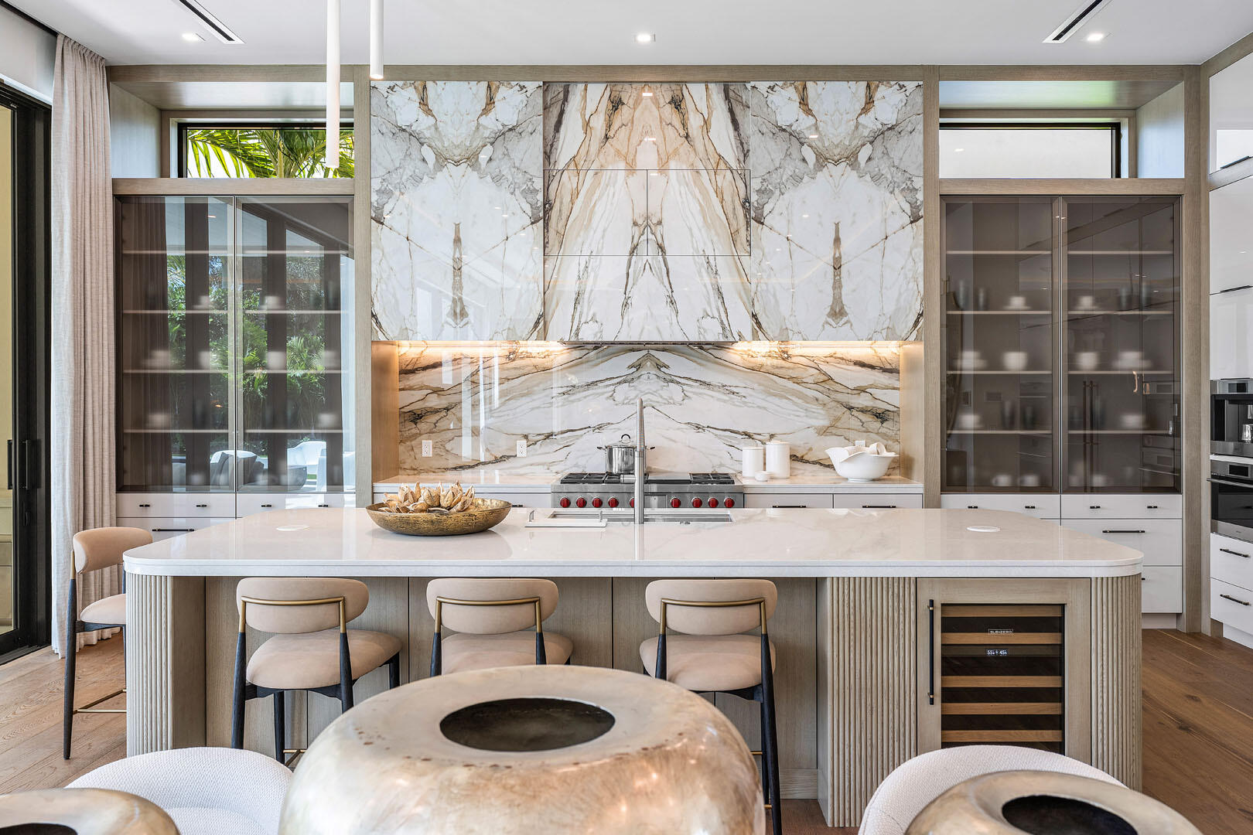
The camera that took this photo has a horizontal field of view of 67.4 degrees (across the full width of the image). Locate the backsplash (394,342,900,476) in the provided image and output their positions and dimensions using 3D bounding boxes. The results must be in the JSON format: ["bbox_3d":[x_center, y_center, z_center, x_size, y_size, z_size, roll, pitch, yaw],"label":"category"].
[{"bbox_3d":[0.165,-0.051,6.670,3.550,0.935,0.030,0,0,1],"label":"backsplash"}]

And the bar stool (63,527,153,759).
[{"bbox_3d":[-2.084,0.964,4.110,0.500,0.900,0.480,0,0,1],"label":"bar stool"}]

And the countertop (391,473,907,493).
[{"bbox_3d":[0.138,0.441,6.245,3.470,0.056,0.610,0,1,1],"label":"countertop"}]

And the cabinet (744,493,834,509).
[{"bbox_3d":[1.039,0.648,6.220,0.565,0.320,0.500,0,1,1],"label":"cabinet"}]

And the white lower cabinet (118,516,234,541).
[{"bbox_3d":[-2.857,0.787,6.220,0.750,0.310,0.500,0,1,1],"label":"white lower cabinet"}]

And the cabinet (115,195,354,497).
[{"bbox_3d":[-2.507,-0.468,6.280,1.527,1.919,0.500,0,0,1],"label":"cabinet"}]

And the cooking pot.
[{"bbox_3d":[-0.007,0.255,6.430,0.375,0.262,0.260,0,0,1],"label":"cooking pot"}]

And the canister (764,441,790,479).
[{"bbox_3d":[1.048,0.294,6.480,0.166,0.245,0.166,0,0,1],"label":"canister"}]

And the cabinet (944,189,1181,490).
[{"bbox_3d":[2.801,-0.468,6.280,1.533,1.919,0.500,0,0,1],"label":"cabinet"}]

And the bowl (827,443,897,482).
[{"bbox_3d":[1.556,0.298,6.230,0.470,0.230,0.420,0,1,1],"label":"bowl"}]

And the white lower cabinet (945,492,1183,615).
[{"bbox_3d":[2.774,0.865,6.260,1.530,0.780,0.580,0,1,1],"label":"white lower cabinet"}]

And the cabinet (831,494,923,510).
[{"bbox_3d":[1.624,0.917,6.353,0.585,0.860,0.610,0,0,1],"label":"cabinet"}]

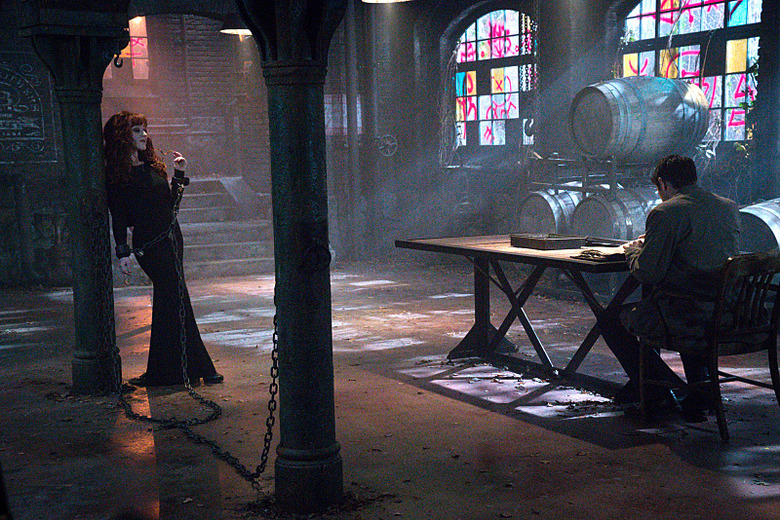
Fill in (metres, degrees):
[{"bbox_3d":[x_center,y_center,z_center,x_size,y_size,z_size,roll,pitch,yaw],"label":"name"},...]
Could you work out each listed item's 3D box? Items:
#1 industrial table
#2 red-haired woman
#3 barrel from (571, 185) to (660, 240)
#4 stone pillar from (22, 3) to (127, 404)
[{"bbox_3d":[1.038,0.304,8.464,1.080,0.780,2.182,-4,6,-28],"label":"industrial table"},{"bbox_3d":[-1.390,-0.080,8.496,0.550,1.655,0.420,-5,6,-35],"label":"red-haired woman"},{"bbox_3d":[2.097,-0.276,11.772,0.950,0.700,0.700,-4,6,-28],"label":"barrel"},{"bbox_3d":[-1.830,-0.352,8.299,0.530,2.255,0.530,-4,6,-28],"label":"stone pillar"}]

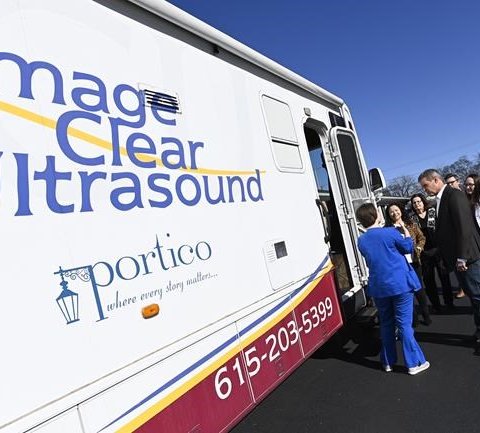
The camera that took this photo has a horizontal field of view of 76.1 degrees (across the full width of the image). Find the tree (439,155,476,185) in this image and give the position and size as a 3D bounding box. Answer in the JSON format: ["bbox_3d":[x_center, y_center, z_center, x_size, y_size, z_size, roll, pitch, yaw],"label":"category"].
[{"bbox_3d":[35.360,-6.189,48.115,5.870,7.040,5.280,-15,-5,37],"label":"tree"}]

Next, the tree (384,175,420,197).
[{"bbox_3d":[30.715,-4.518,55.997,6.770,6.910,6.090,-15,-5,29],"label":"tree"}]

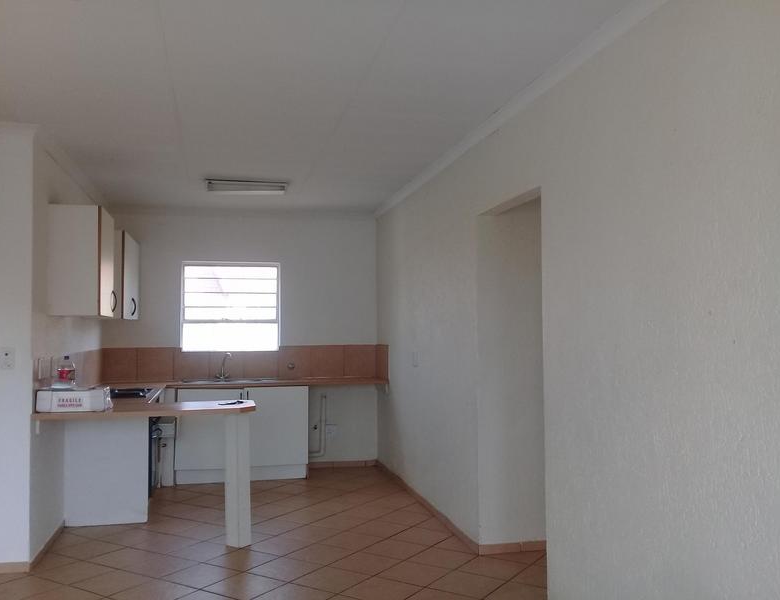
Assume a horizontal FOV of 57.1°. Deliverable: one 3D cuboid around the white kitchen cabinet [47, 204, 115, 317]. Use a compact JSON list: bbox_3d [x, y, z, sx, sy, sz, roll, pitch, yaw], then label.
[{"bbox_3d":[-2.106,-0.245,4.916,0.322,0.722,0.594,0,-3,-13],"label":"white kitchen cabinet"}]

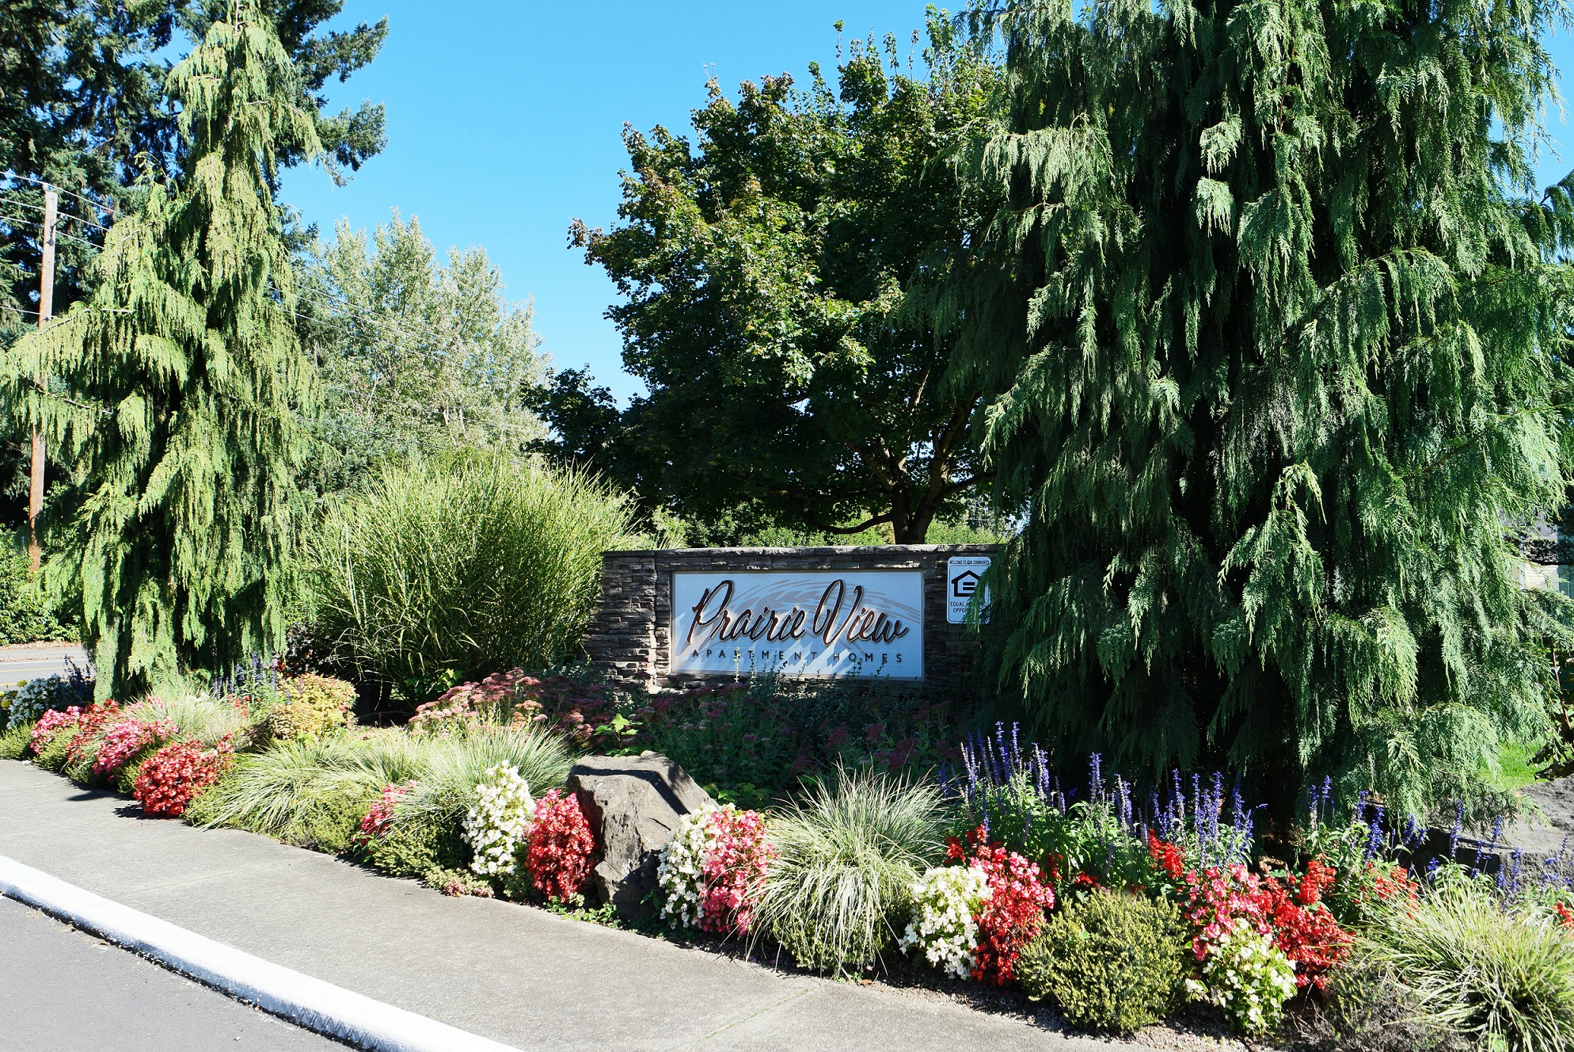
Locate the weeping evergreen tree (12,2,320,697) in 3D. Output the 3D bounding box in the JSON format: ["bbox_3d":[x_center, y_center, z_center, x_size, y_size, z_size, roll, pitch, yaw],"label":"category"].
[{"bbox_3d":[-5.996,-1.844,10.323,2.700,7.467,2.700,2,-4,-30],"label":"weeping evergreen tree"}]

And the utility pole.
[{"bbox_3d":[-20.789,-3.091,29.225,0.300,12.924,0.300,2,-4,-36],"label":"utility pole"}]

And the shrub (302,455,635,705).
[{"bbox_3d":[-2.581,0.457,8.488,2.500,2.000,2.400,1,-3,-17],"label":"shrub"}]

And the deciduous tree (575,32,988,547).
[{"bbox_3d":[1.227,-2.531,14.469,8.500,9.114,8.300,0,-3,5],"label":"deciduous tree"}]

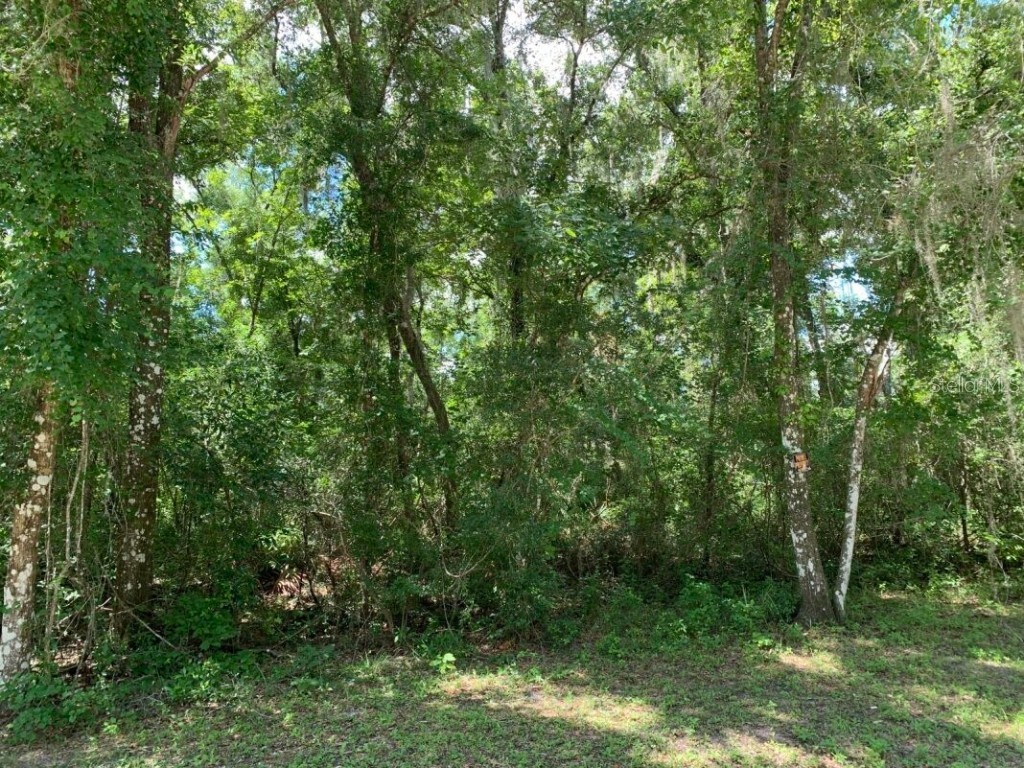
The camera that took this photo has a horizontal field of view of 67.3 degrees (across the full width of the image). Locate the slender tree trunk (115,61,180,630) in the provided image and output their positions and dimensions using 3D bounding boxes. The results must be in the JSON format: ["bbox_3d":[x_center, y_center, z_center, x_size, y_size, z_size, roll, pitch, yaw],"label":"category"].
[{"bbox_3d":[-4.100,-0.615,8.771,0.500,6.600,0.460,0,-8,0],"label":"slender tree trunk"}]

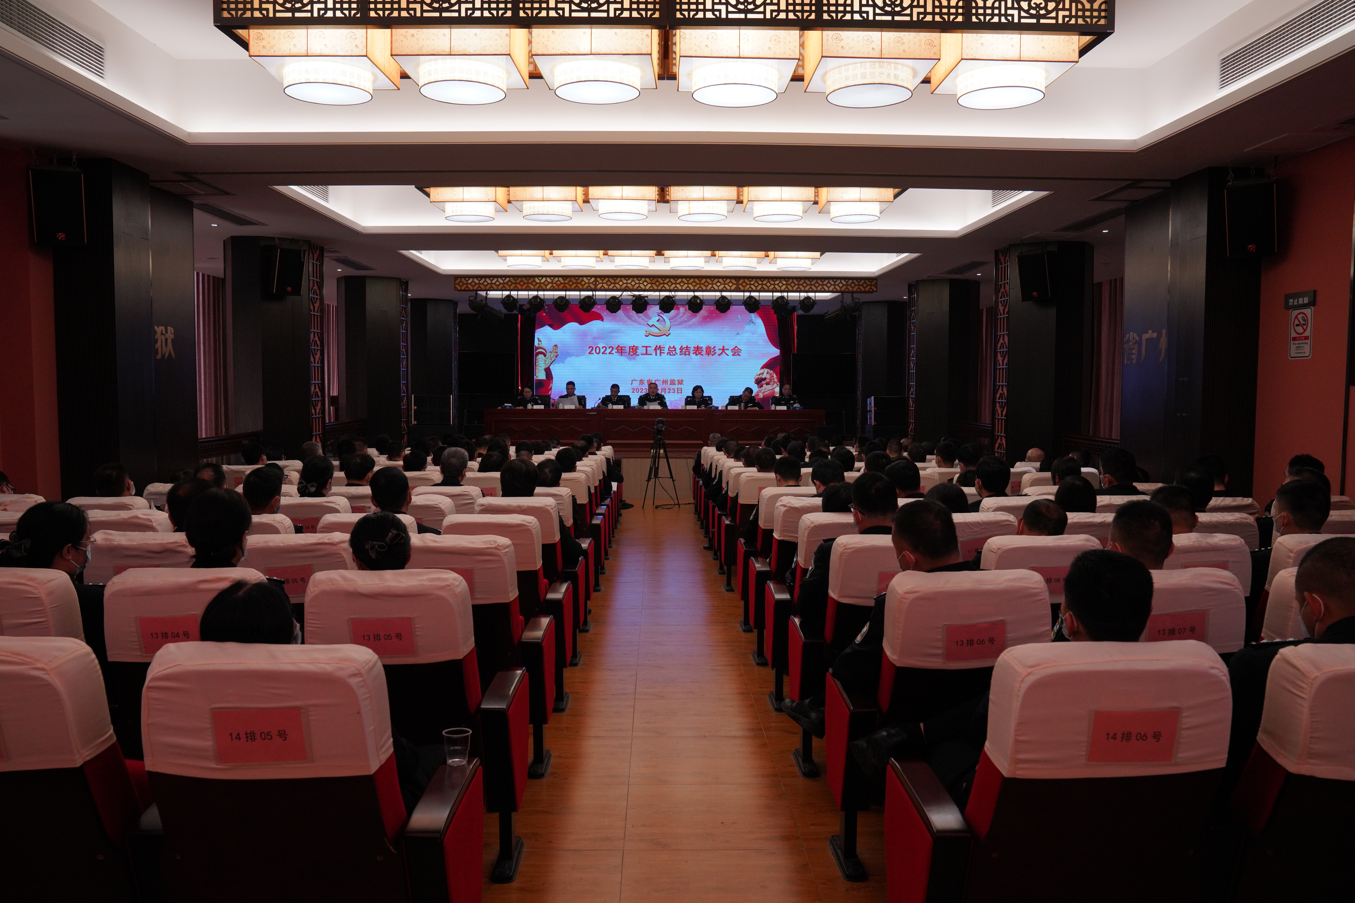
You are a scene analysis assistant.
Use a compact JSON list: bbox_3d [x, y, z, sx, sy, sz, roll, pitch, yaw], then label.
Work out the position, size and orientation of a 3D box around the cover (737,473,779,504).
[{"bbox_3d":[0.756,0.306,8.120,0.465,0.255,0.185,0,4,-1],"label":"cover"}]

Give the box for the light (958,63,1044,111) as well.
[{"bbox_3d":[1.941,-2.183,5.856,0.515,0.135,0.515,0,4,-1],"label":"light"}]

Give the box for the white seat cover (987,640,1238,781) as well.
[{"bbox_3d":[0.848,0.512,1.958,0.440,0.240,0.155,0,12,-4],"label":"white seat cover"}]

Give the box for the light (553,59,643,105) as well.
[{"bbox_3d":[-0.422,-1.957,5.198,0.460,0.112,0.460,0,4,-1],"label":"light"}]

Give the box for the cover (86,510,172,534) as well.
[{"bbox_3d":[-2.649,0.425,4.644,0.441,0.255,0.150,0,14,-1],"label":"cover"}]

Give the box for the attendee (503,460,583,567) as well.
[{"bbox_3d":[-0.870,0.660,6.080,0.530,1.250,0.780,0,4,-1],"label":"attendee"}]

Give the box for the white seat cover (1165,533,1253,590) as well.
[{"bbox_3d":[2.025,0.458,3.854,0.465,0.255,0.185,0,4,-1],"label":"white seat cover"}]

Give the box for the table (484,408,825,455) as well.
[{"bbox_3d":[-0.403,-0.384,17.810,6.127,0.770,0.600,0,4,-1],"label":"table"}]

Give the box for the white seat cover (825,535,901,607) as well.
[{"bbox_3d":[0.835,0.466,3.787,0.441,0.255,0.150,0,14,-1],"label":"white seat cover"}]

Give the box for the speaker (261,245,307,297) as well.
[{"bbox_3d":[-4.883,-2.231,12.150,0.370,0.590,0.380,18,13,35],"label":"speaker"}]

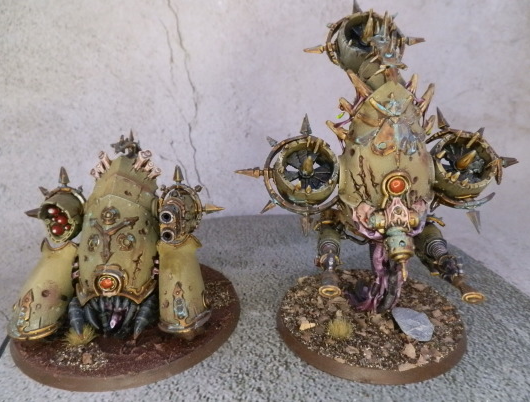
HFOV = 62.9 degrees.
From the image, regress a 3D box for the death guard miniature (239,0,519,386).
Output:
[{"bbox_3d":[0.033,-0.007,0.135,0.082,0.102,0.071,-1,17,3],"label":"death guard miniature"}]

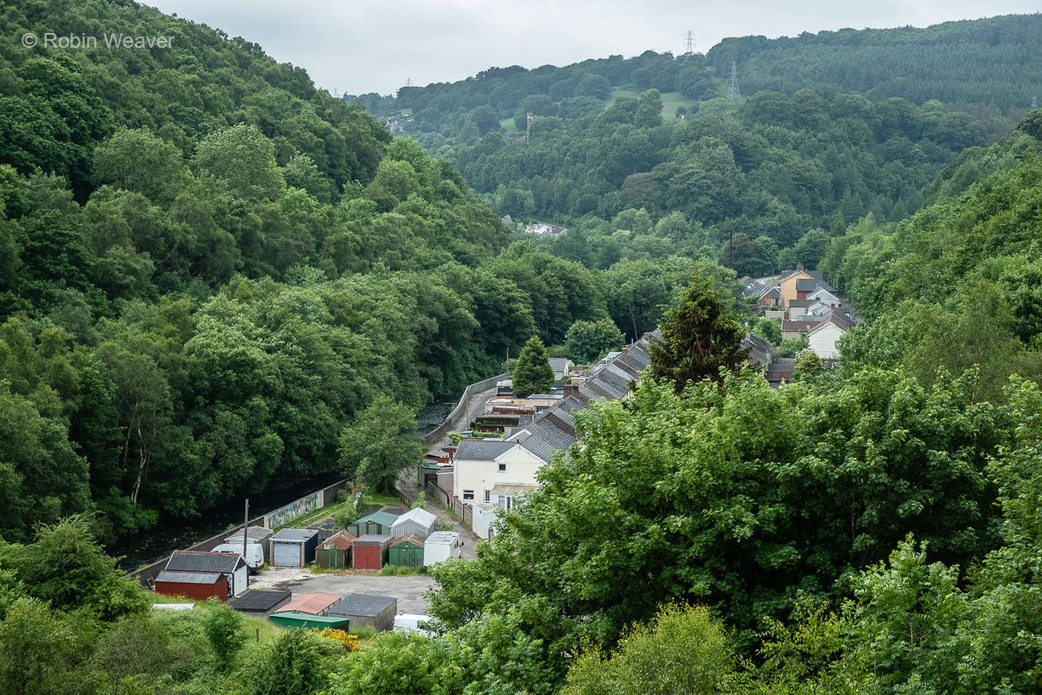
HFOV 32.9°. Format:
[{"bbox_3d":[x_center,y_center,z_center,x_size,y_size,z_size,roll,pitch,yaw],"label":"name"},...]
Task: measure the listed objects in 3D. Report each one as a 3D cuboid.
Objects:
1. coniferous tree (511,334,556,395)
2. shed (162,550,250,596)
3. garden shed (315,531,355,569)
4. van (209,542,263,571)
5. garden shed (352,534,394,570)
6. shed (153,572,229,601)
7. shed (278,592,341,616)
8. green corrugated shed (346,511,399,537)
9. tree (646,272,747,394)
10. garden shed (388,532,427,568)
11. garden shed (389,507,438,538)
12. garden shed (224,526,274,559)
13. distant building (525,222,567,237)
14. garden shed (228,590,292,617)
[{"bbox_3d":[1.797,3.114,243.888,5.800,8.900,5.800,0,6,0],"label":"coniferous tree"},{"bbox_3d":[-24.855,17.842,140.380,5.750,3.050,3.600,1,7,13],"label":"shed"},{"bbox_3d":[-15.464,17.068,149.115,2.550,2.370,4.810,1,5,8],"label":"garden shed"},{"bbox_3d":[-24.197,17.394,147.692,4.950,2.300,2.000,1,7,12],"label":"van"},{"bbox_3d":[-12.501,17.138,149.515,2.500,2.400,4.400,1,7,8],"label":"garden shed"},{"bbox_3d":[-25.097,18.262,134.611,4.840,2.290,2.440,1,5,13],"label":"shed"},{"bbox_3d":[-15.443,19.548,128.611,3.050,2.300,4.950,2,7,14],"label":"shed"},{"bbox_3d":[-13.094,16.281,157.771,3.610,2.470,5.300,1,5,6],"label":"green corrugated shed"},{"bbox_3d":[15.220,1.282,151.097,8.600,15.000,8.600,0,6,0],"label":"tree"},{"bbox_3d":[-9.310,17.093,149.909,2.900,2.400,4.300,1,6,7],"label":"garden shed"},{"bbox_3d":[-9.501,16.162,157.201,3.380,2.810,5.550,1,5,5],"label":"garden shed"},{"bbox_3d":[-23.190,16.900,150.870,2.930,2.360,4.780,1,5,7],"label":"garden shed"},{"bbox_3d":[10.840,-51.023,760.000,15.500,6.500,9.000,3,5,30],"label":"distant building"},{"bbox_3d":[-18.615,19.063,125.614,3.130,2.210,5.300,1,5,10],"label":"garden shed"}]

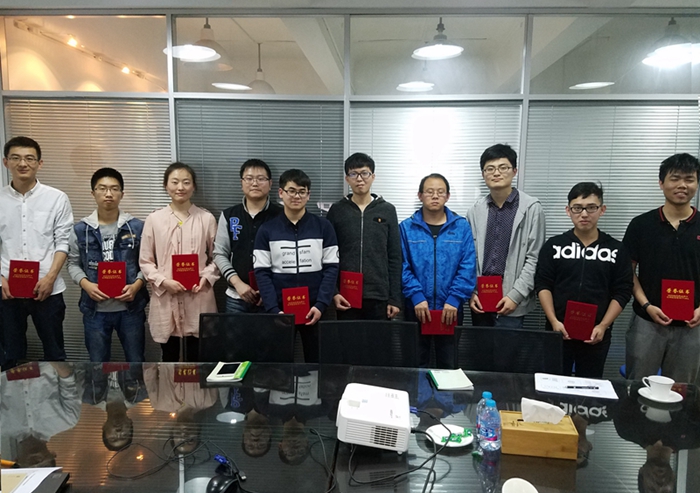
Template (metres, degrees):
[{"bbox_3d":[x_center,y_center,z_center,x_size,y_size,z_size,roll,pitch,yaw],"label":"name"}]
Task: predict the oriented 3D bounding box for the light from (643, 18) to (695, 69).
[{"bbox_3d":[2.393,-1.508,3.925,0.410,0.310,0.410,1,8,0],"label":"light"}]

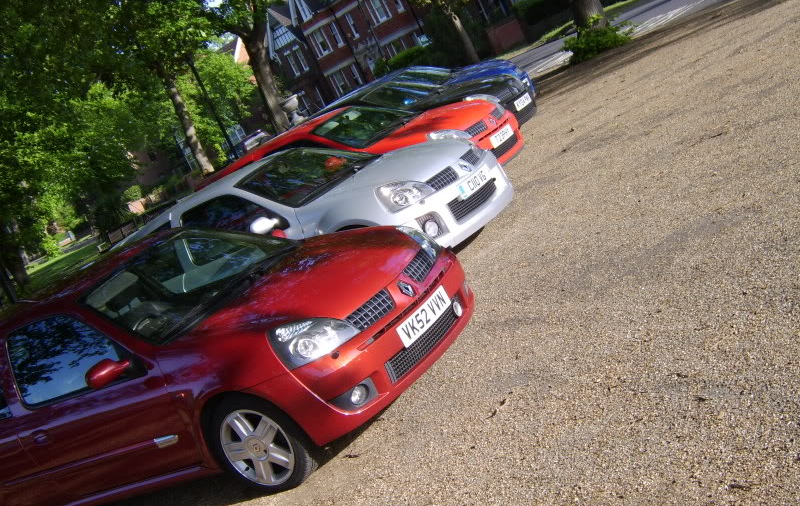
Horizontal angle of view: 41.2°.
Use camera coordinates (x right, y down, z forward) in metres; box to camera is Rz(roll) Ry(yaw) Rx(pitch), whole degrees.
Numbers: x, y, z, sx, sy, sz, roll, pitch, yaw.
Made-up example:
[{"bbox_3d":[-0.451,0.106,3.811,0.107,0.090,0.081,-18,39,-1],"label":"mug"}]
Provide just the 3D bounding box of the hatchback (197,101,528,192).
[{"bbox_3d":[-0.549,-0.871,11.669,3.820,1.420,1.680,-20,13,34],"label":"hatchback"}]

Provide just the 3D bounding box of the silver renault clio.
[{"bbox_3d":[-0.950,-0.188,9.304,3.820,1.380,1.820,-20,13,34],"label":"silver renault clio"}]

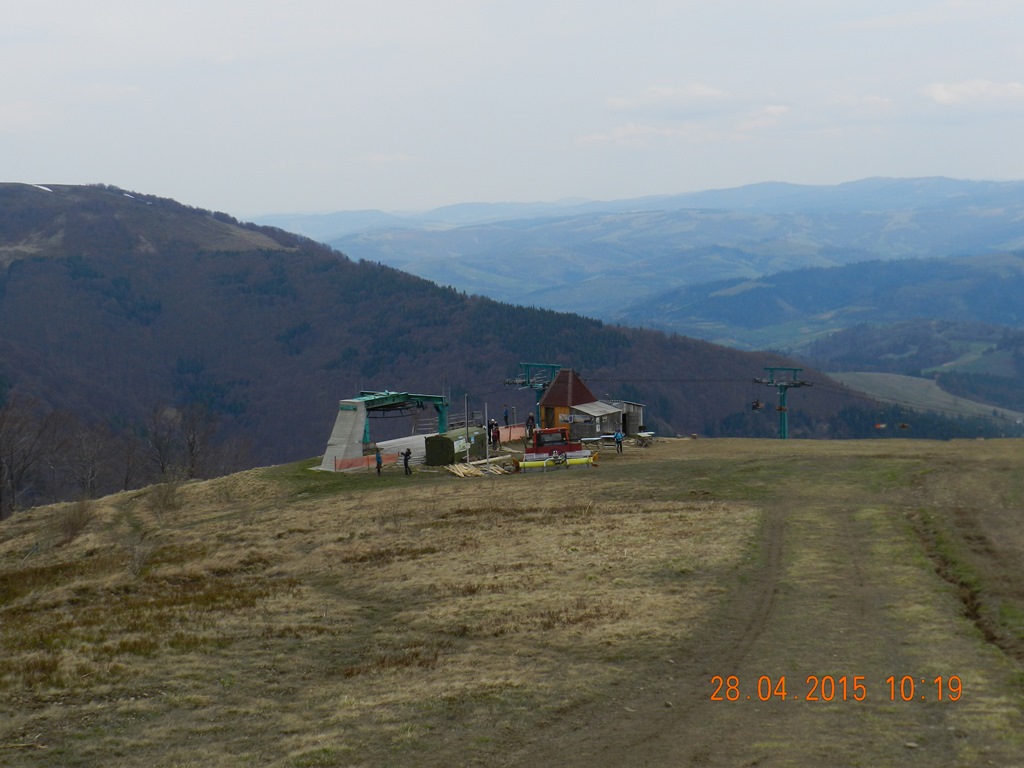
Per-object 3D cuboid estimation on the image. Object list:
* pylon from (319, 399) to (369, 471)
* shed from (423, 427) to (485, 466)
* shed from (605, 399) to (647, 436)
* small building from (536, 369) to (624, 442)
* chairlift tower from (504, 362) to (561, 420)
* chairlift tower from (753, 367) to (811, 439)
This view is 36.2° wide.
[{"bbox_3d":[-11.489,3.413,107.487,1.600,4.450,3.000,3,9,37],"label":"pylon"},{"bbox_3d":[-3.813,4.175,108.852,2.350,2.100,4.200,3,8,33],"label":"shed"},{"bbox_3d":[8.241,2.383,117.969,2.500,2.650,2.800,3,9,37],"label":"shed"},{"bbox_3d":[5.129,1.256,117.476,5.350,5.200,3.800,3,9,37],"label":"small building"},{"bbox_3d":[2.355,1.013,124.317,4.300,5.200,3.800,3,9,37],"label":"chairlift tower"},{"bbox_3d":[27.843,2.485,160.500,4.400,8.200,3.800,3,9,37],"label":"chairlift tower"}]

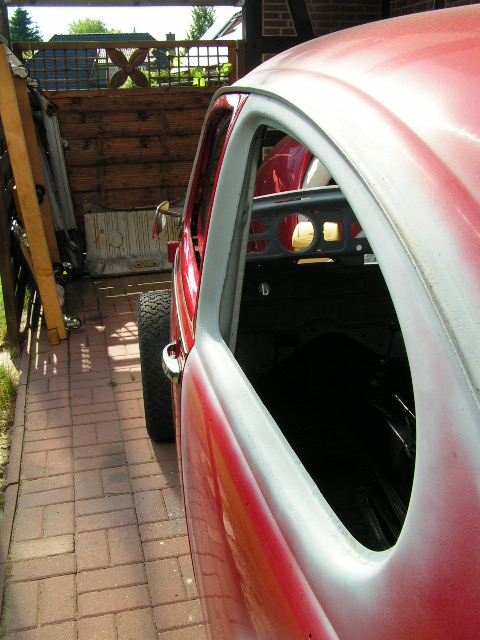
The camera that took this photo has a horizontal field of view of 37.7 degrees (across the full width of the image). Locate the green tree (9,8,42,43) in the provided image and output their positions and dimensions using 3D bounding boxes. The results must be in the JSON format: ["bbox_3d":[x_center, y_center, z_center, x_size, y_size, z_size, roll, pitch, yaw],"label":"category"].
[{"bbox_3d":[-13.789,-16.597,45.140,4.800,6.392,4.800,-5,19,-12],"label":"green tree"}]

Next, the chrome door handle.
[{"bbox_3d":[-0.139,0.088,1.451,0.043,0.034,0.150,-4,19,-8],"label":"chrome door handle"}]

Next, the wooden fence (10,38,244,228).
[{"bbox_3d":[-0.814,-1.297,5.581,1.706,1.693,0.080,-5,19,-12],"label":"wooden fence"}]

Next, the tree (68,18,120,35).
[{"bbox_3d":[-12.481,-22.258,60.906,5.900,7.155,5.900,-5,19,-12],"label":"tree"}]

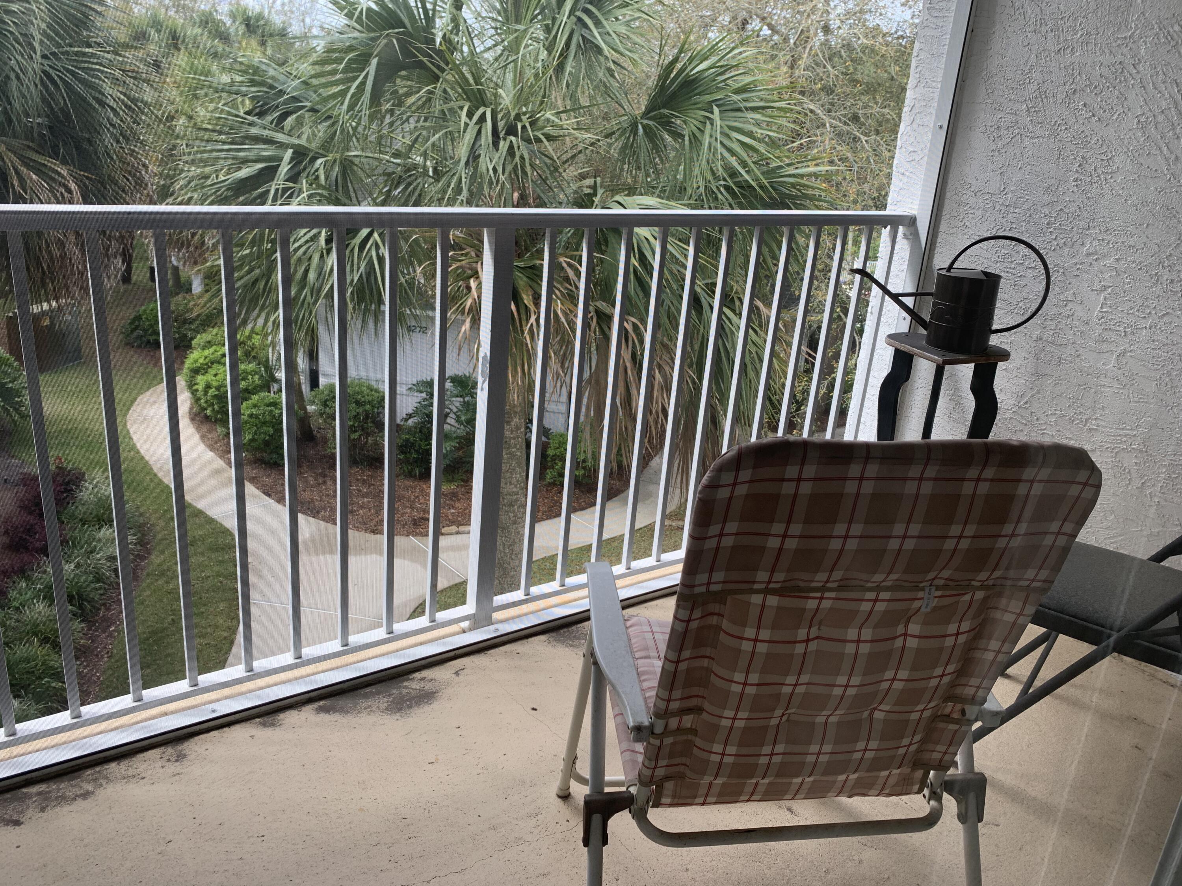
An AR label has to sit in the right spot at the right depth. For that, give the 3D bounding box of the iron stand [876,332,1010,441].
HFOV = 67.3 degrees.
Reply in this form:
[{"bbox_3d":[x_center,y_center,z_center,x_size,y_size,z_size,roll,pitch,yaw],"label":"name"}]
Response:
[{"bbox_3d":[0.942,0.092,2.580,0.336,0.786,0.315,-5,22,-25],"label":"iron stand"}]

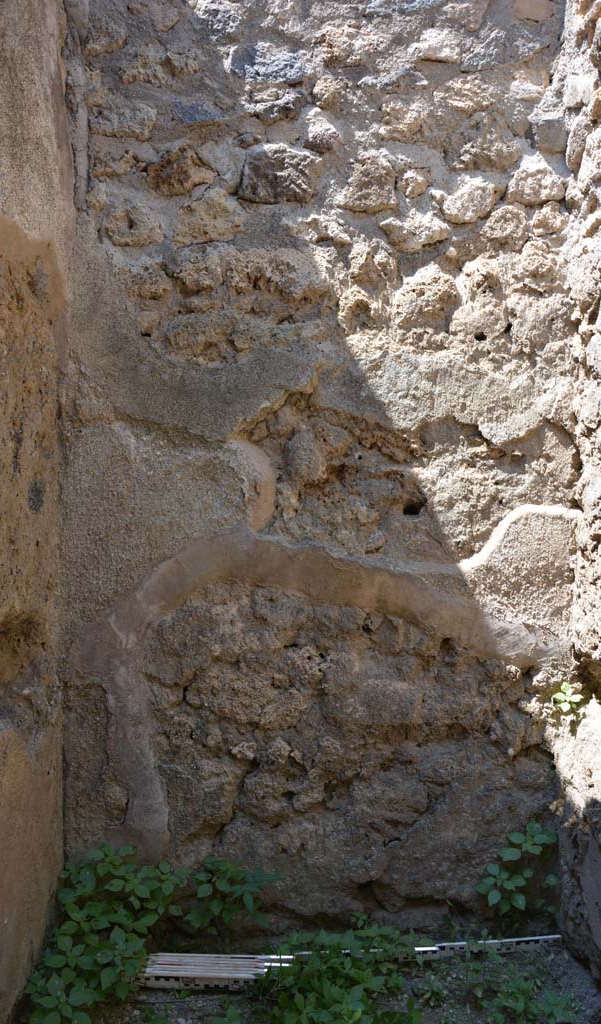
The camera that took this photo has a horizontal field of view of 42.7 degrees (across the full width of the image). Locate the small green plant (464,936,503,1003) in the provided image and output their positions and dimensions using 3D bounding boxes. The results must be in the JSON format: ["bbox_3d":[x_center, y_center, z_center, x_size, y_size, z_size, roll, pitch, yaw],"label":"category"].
[{"bbox_3d":[0.350,0.868,1.475,0.073,0.108,0.073,0,0,0],"label":"small green plant"}]

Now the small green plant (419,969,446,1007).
[{"bbox_3d":[0.251,0.900,1.463,0.049,0.050,0.048,0,0,0],"label":"small green plant"}]

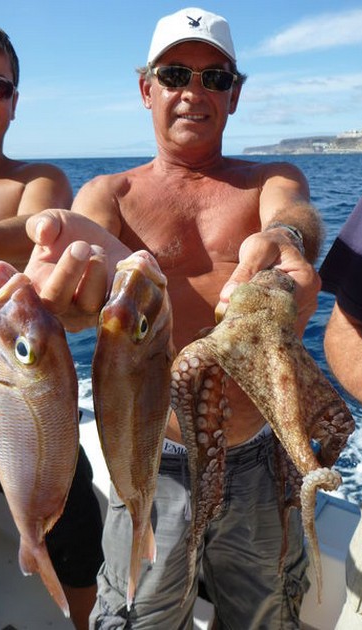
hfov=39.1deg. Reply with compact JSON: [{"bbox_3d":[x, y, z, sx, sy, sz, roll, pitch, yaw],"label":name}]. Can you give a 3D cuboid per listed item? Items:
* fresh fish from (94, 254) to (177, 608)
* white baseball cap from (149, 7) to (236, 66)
[{"bbox_3d":[-0.044,0.122,0.483,0.060,0.365,0.110,7,14,22],"label":"fresh fish"},{"bbox_3d":[0.020,-0.492,0.905,0.175,0.125,0.265,-2,17,-3],"label":"white baseball cap"}]

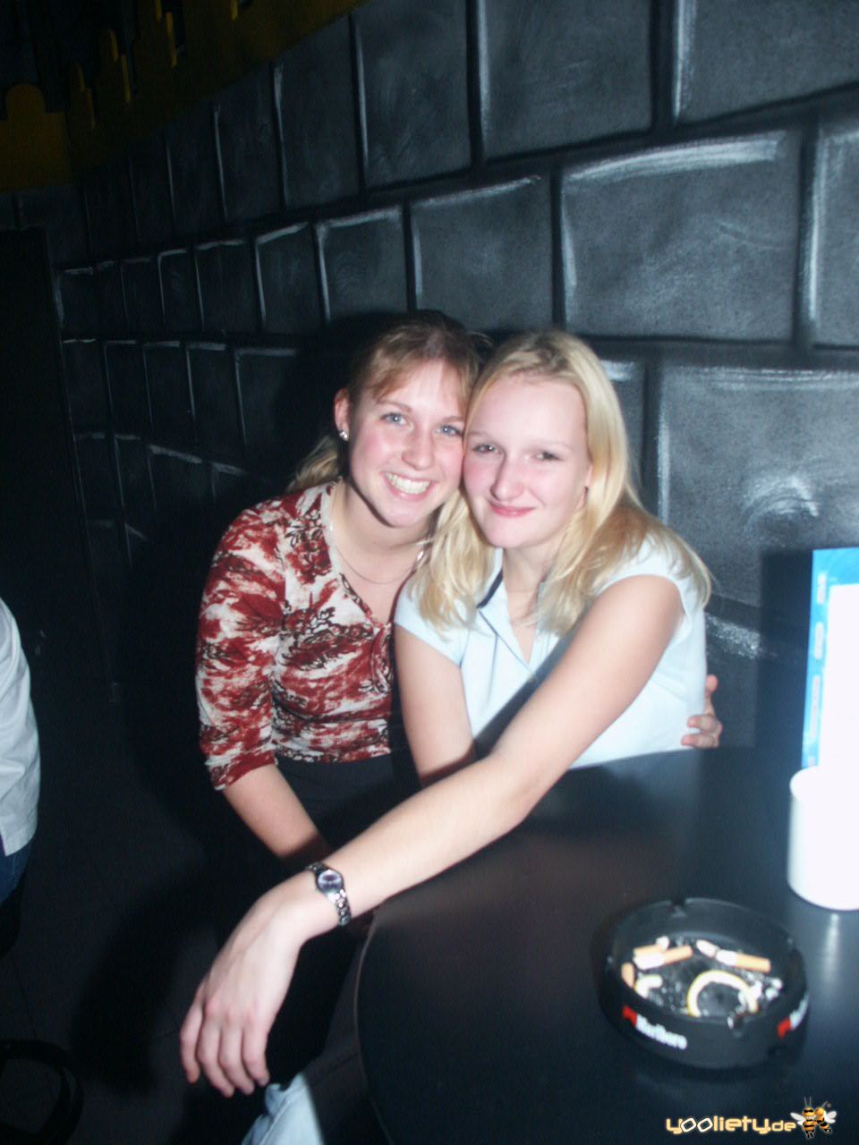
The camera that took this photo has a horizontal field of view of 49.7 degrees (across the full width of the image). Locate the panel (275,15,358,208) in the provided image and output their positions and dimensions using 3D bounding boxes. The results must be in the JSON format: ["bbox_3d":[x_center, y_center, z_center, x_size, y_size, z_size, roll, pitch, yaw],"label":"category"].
[{"bbox_3d":[-0.184,-0.796,1.633,0.040,0.261,0.265,-14,20,-32],"label":"panel"}]

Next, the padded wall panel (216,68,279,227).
[{"bbox_3d":[-0.351,-0.850,1.866,0.040,0.255,0.257,-14,20,-32],"label":"padded wall panel"}]

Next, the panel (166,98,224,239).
[{"bbox_3d":[-0.518,-0.904,2.099,0.040,0.247,0.265,-14,20,-32],"label":"panel"}]

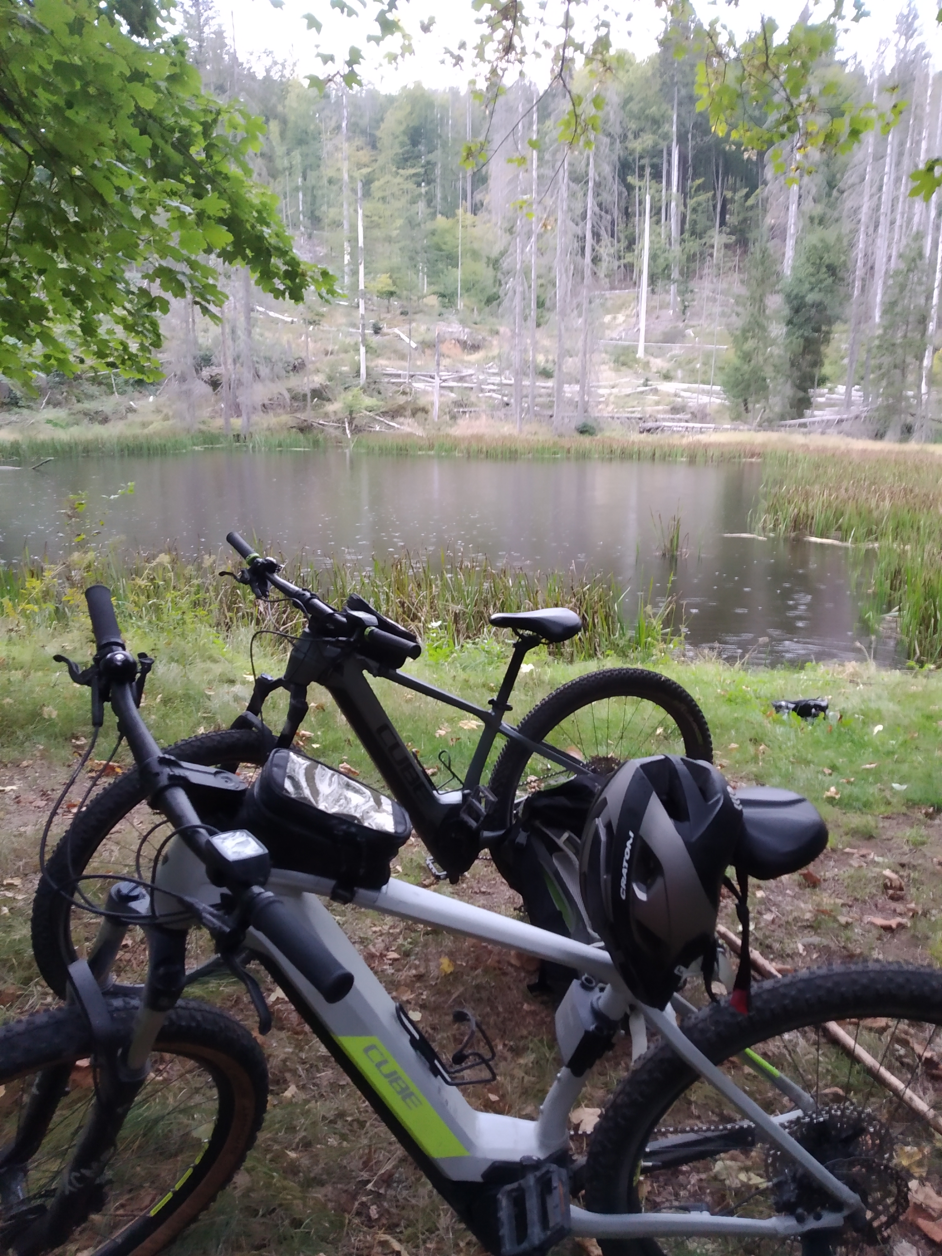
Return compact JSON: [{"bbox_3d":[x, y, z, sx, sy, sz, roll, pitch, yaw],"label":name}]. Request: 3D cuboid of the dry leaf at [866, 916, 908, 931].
[{"bbox_3d":[1.171,0.836,2.658,0.095,0.030,0.060,0,13,0],"label":"dry leaf"}]

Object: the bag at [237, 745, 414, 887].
[{"bbox_3d":[-0.172,0.243,1.141,0.190,0.110,0.090,18,21,-8],"label":"bag"}]

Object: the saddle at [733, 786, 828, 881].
[{"bbox_3d":[0.301,0.255,1.156,0.268,0.080,0.148,-1,22,-1],"label":"saddle"}]

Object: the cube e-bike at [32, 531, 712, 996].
[{"bbox_3d":[-0.113,0.349,2.384,1.854,1.103,0.686,-6,20,-24],"label":"cube e-bike"}]

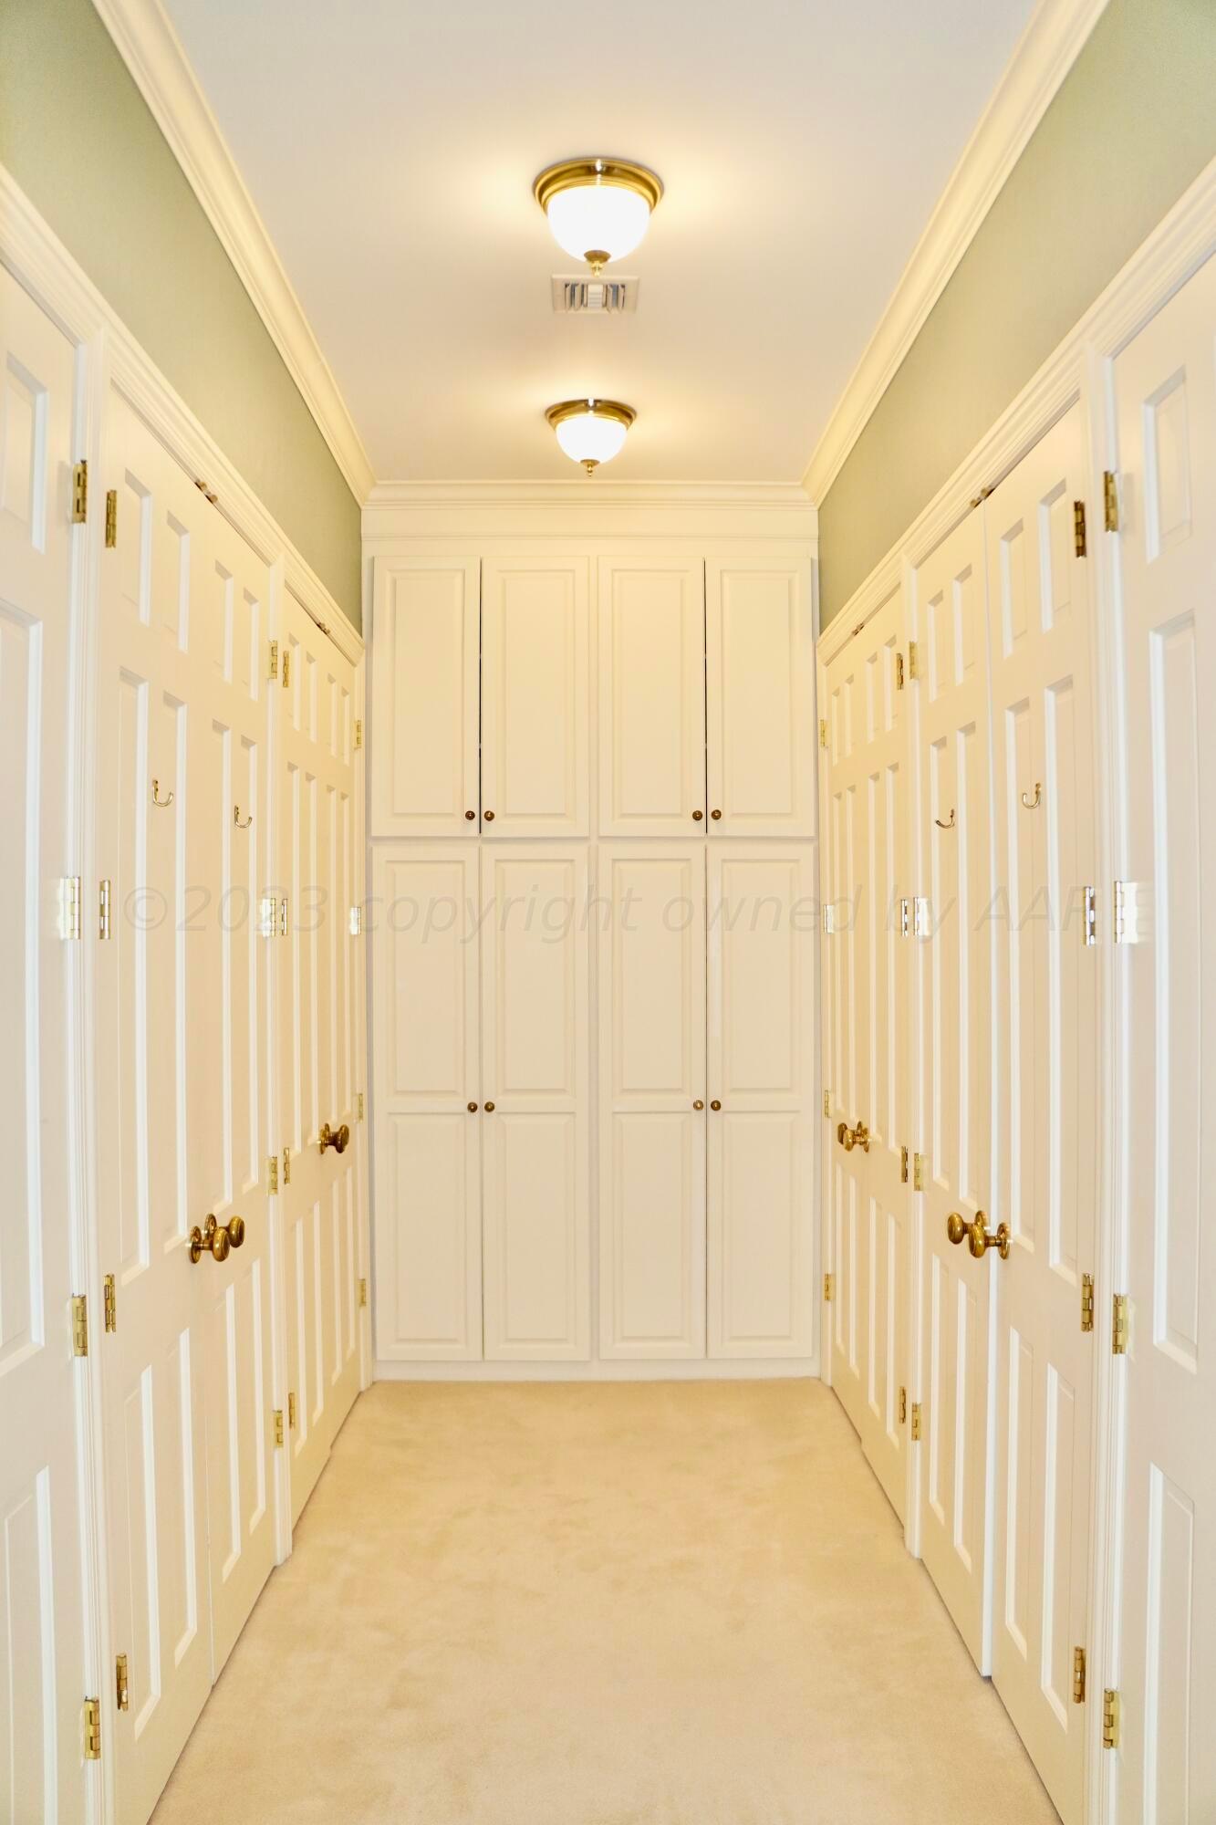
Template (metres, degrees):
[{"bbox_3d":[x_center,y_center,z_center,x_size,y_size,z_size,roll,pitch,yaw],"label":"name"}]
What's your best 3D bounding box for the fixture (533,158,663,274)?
[{"bbox_3d":[-0.020,-1.397,2.815,0.275,0.180,0.275,0,0,-1],"label":"fixture"}]

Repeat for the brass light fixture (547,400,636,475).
[{"bbox_3d":[-0.051,-1.378,4.060,0.275,0.180,0.275,0,0,-1],"label":"brass light fixture"}]

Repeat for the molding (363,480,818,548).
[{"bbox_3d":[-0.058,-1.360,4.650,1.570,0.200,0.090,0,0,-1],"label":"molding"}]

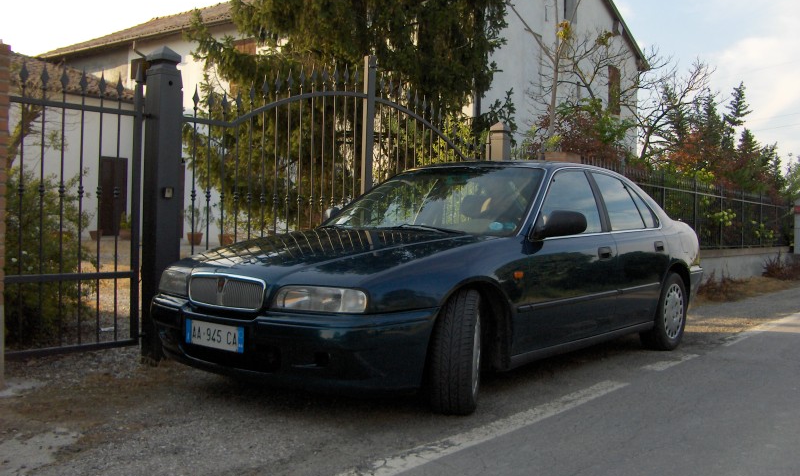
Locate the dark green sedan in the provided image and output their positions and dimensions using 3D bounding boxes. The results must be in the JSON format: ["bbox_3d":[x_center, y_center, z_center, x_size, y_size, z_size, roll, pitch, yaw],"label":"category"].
[{"bbox_3d":[0.580,0.132,5.460,1.750,1.380,4.645,3,2,37],"label":"dark green sedan"}]

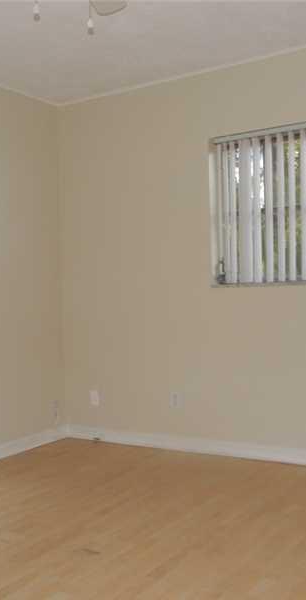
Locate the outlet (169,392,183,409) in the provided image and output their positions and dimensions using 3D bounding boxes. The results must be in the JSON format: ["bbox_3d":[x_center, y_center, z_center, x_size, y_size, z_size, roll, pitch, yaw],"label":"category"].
[{"bbox_3d":[0.158,0.674,4.338,0.075,0.115,0.012,-1,0,33],"label":"outlet"}]

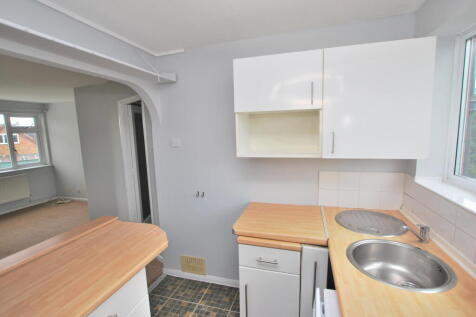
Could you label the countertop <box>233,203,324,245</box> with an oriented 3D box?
[{"bbox_3d":[0.334,0.468,1.611,0.600,0.038,0.573,1,8,16],"label":"countertop"}]

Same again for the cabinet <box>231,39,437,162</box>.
[{"bbox_3d":[0.599,-0.373,1.549,1.197,0.701,0.320,1,8,16],"label":"cabinet"}]

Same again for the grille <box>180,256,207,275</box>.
[{"bbox_3d":[-0.473,1.135,2.234,0.281,0.181,0.018,1,8,16],"label":"grille"}]

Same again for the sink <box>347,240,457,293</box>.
[{"bbox_3d":[0.794,0.592,1.067,0.434,0.169,0.434,1,8,16],"label":"sink"}]

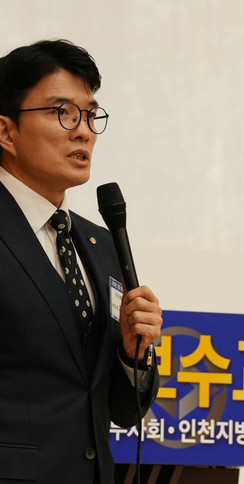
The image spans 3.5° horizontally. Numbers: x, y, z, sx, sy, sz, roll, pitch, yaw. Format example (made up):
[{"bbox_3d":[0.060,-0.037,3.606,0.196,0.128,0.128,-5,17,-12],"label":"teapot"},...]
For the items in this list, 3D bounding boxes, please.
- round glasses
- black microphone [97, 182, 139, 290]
[{"bbox_3d":[-0.115,-0.204,6.900,0.136,0.048,0.138,9,-12,-42],"label":"round glasses"},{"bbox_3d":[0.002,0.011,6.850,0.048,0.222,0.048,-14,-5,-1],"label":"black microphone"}]

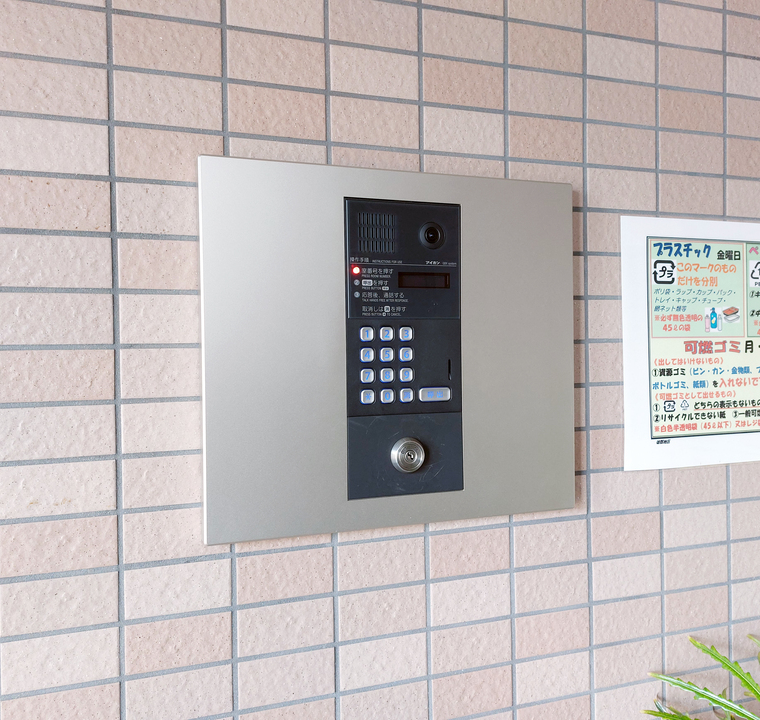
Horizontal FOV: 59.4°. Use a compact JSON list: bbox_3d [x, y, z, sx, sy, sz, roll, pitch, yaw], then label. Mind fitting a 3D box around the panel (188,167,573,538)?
[{"bbox_3d":[0.025,-0.011,0.682,0.400,0.360,0.015,-1,1,-18],"label":"panel"}]

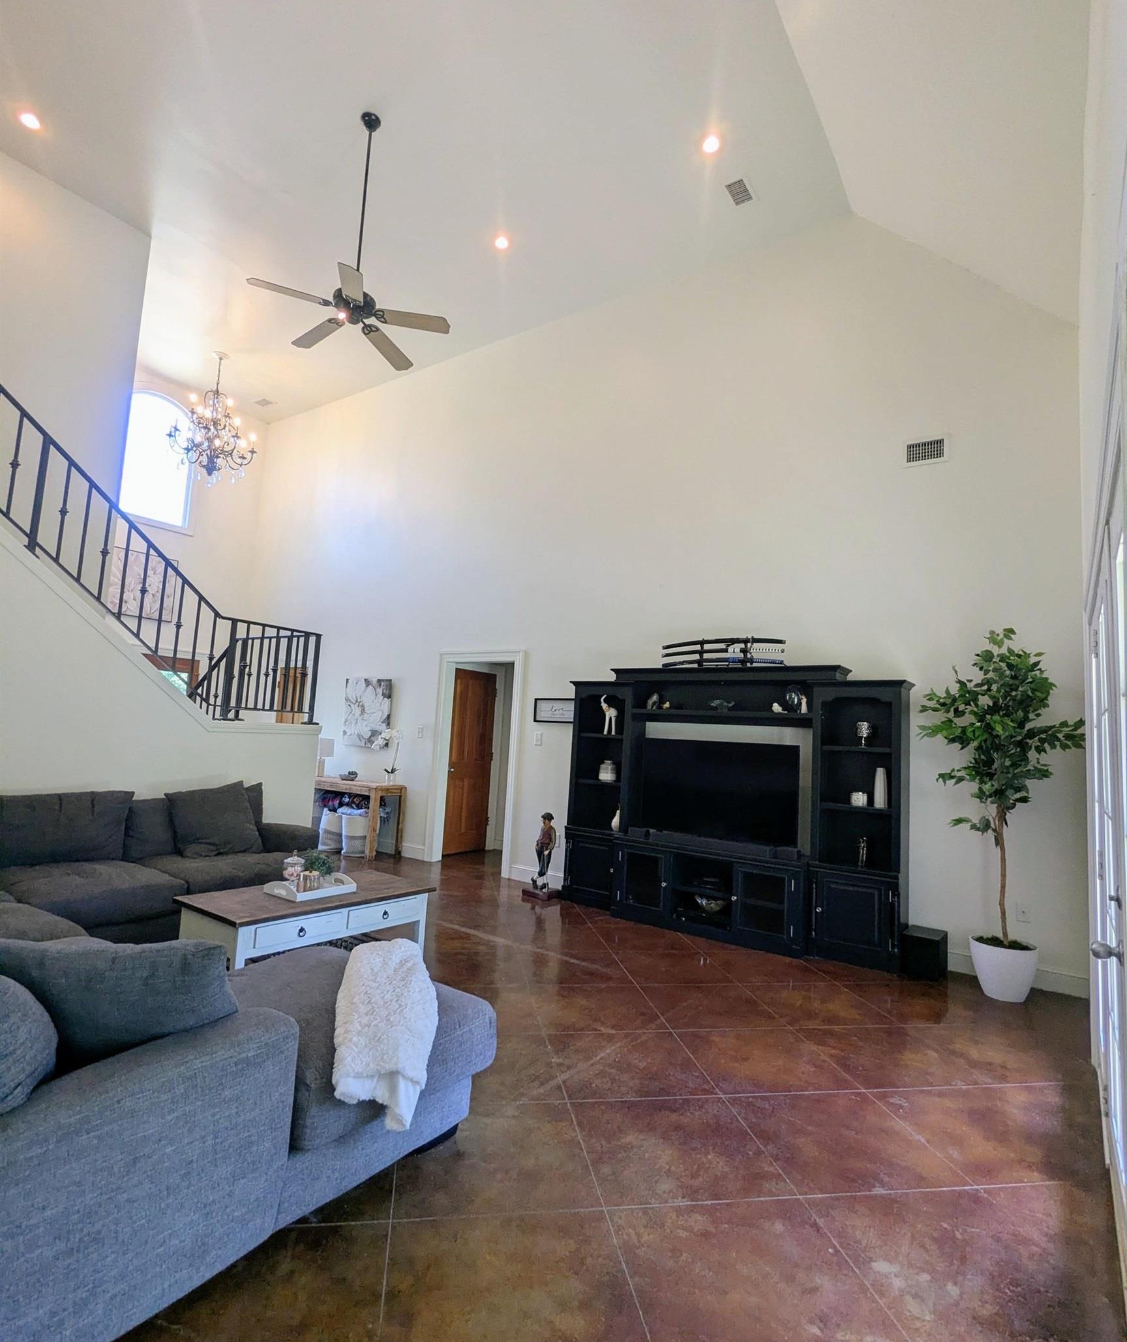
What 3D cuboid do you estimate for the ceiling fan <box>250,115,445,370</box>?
[{"bbox_3d":[-1.402,-3.064,4.749,1.213,1.531,1.247,-1,-7,35],"label":"ceiling fan"}]

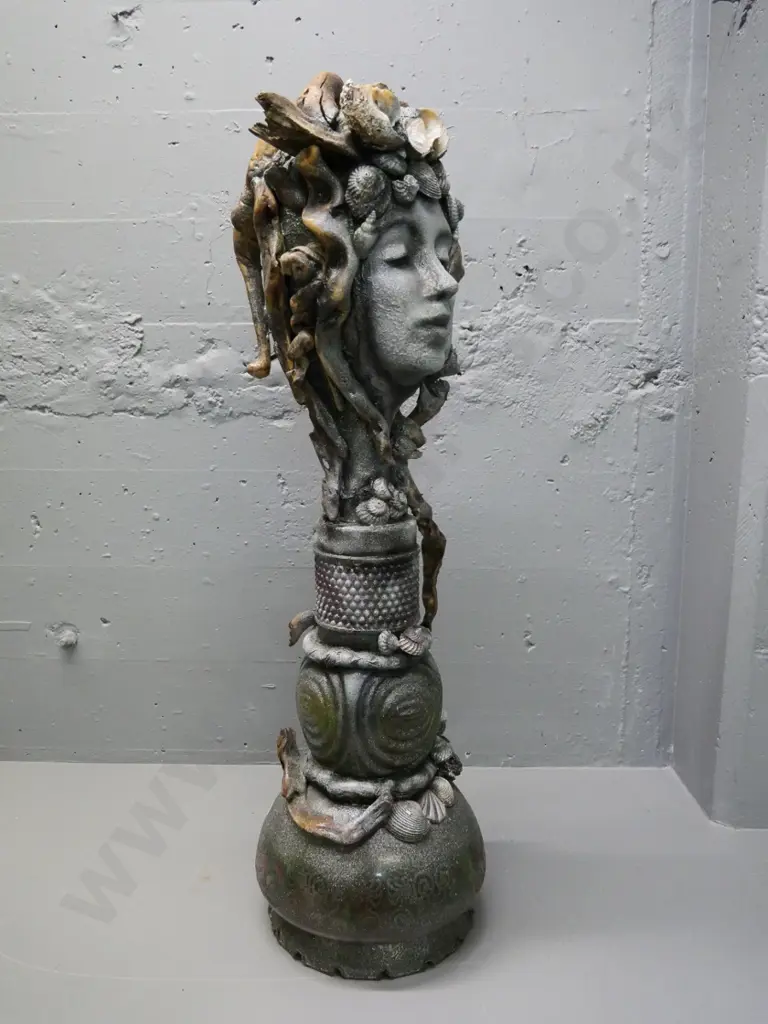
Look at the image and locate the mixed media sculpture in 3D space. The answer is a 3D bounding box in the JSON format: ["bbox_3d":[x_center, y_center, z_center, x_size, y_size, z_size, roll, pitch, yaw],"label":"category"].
[{"bbox_3d":[-0.022,0.012,0.841,0.265,0.835,0.245,7,11,39],"label":"mixed media sculpture"}]

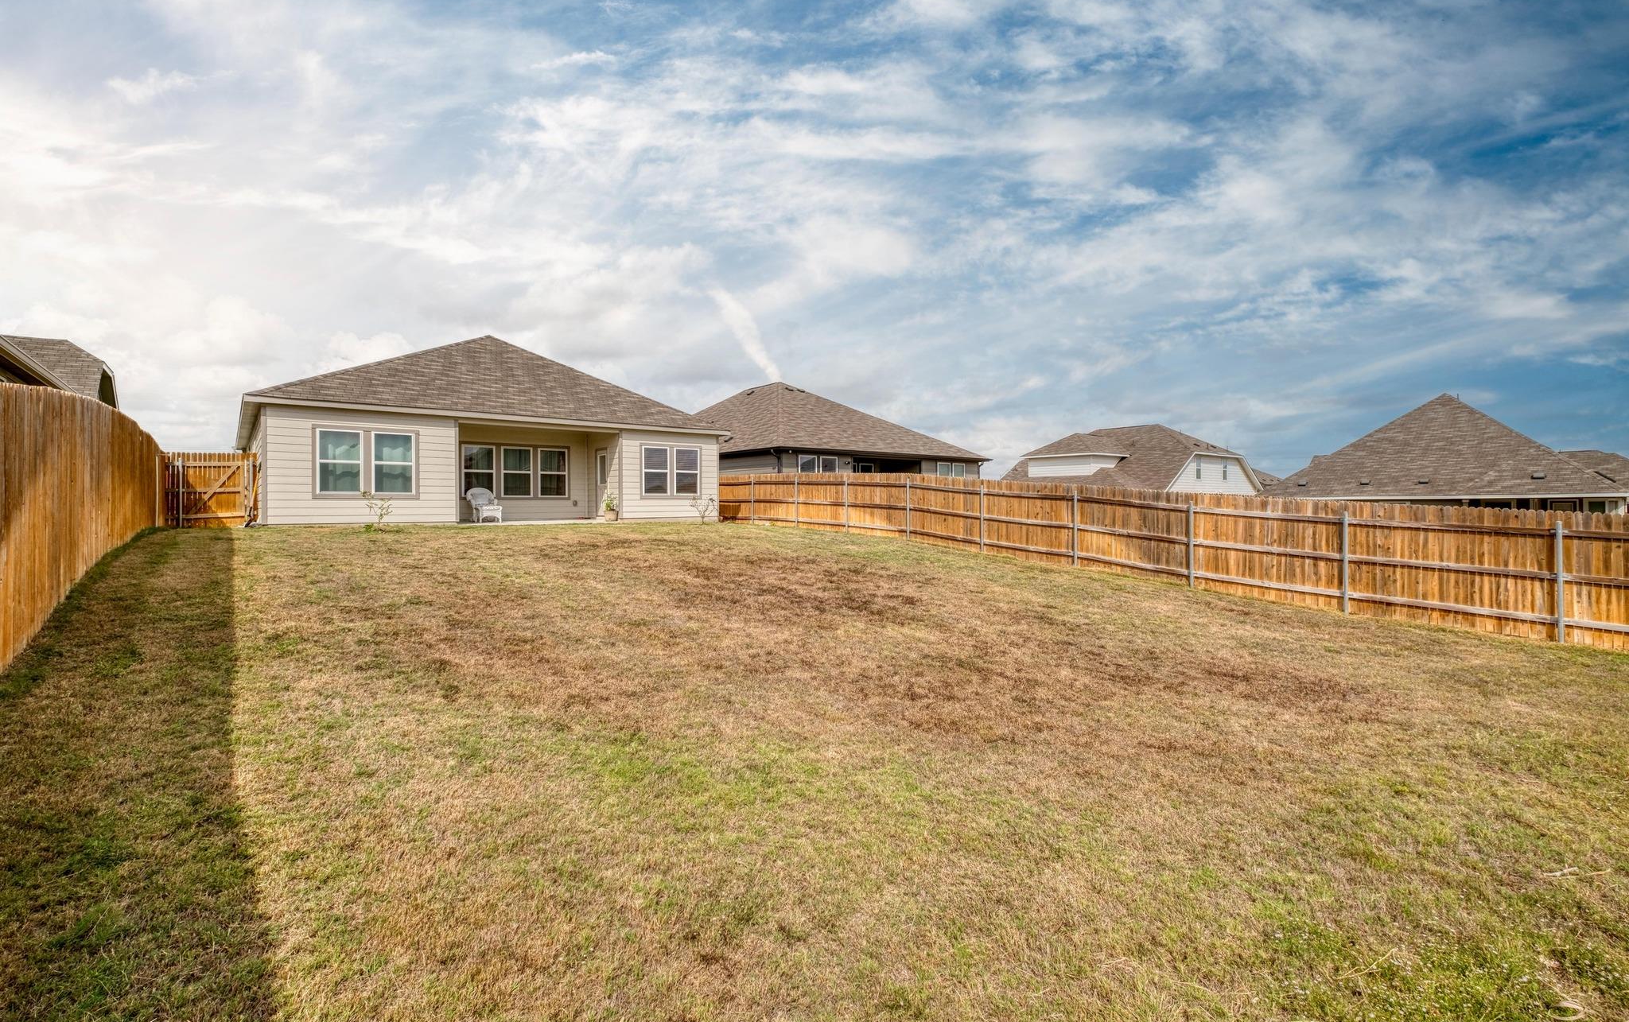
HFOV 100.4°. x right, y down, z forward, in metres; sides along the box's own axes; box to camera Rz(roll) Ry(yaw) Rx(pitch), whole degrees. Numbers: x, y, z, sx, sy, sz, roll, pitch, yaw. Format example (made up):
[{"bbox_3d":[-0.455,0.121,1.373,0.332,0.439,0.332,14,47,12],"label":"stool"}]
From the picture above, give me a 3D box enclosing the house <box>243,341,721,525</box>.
[{"bbox_3d":[-13.370,-2.855,25.780,12.800,6.360,17.300,-1,1,-40],"label":"house"}]

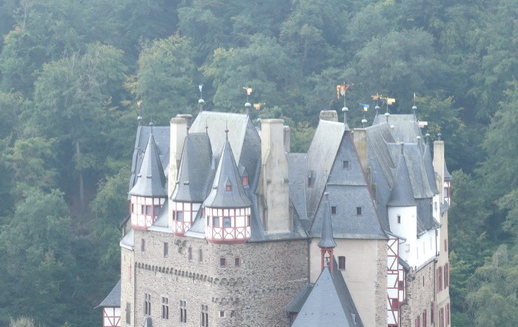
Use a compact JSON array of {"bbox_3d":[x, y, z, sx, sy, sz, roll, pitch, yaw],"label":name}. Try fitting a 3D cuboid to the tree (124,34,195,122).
[{"bbox_3d":[-13.025,-10.153,370.000,9.400,14.500,9.400,0,8,0],"label":"tree"}]

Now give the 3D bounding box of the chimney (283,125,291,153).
[{"bbox_3d":[2.349,-2.001,241.000,0.900,2.400,0.900,-4,8,-27],"label":"chimney"}]

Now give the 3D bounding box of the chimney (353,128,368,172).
[{"bbox_3d":[8.802,-1.122,239.000,1.200,3.900,1.100,-3,8,-25],"label":"chimney"}]

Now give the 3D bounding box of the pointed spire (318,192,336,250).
[{"bbox_3d":[5.565,4.671,225.000,1.450,4.500,1.450,0,8,0],"label":"pointed spire"}]

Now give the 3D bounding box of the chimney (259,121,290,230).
[{"bbox_3d":[1.382,1.089,232.000,2.000,9.400,1.700,-4,8,-27],"label":"chimney"}]

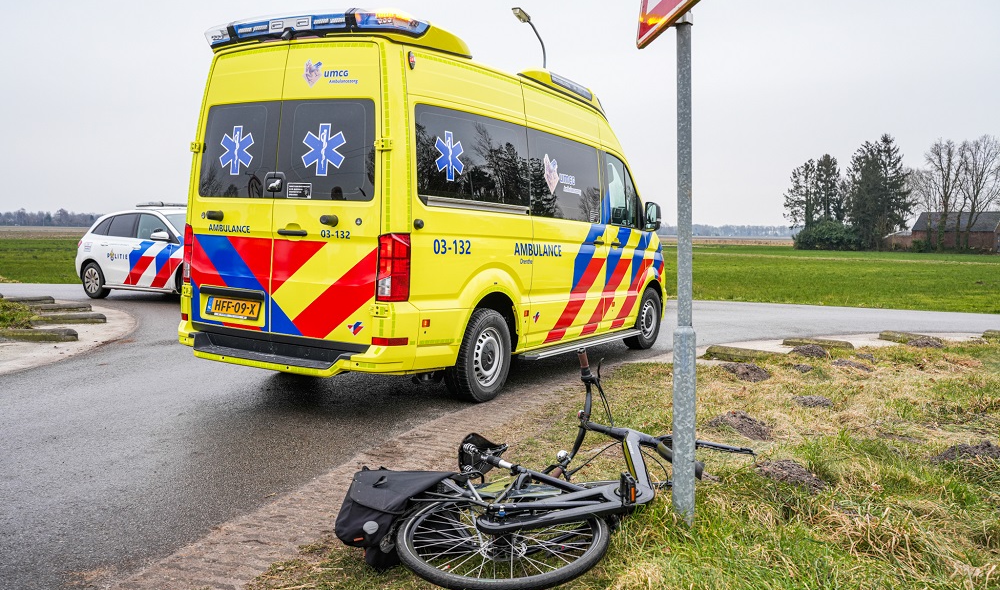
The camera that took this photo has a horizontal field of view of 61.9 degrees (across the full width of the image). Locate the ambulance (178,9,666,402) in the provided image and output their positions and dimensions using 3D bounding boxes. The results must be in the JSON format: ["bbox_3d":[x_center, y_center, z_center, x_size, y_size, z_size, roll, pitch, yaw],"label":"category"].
[{"bbox_3d":[-0.102,-0.716,8.041,2.150,2.740,6.040,5,5,29],"label":"ambulance"}]

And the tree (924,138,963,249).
[{"bbox_3d":[52.176,-11.882,98.000,4.600,13.200,4.600,4,5,27],"label":"tree"}]

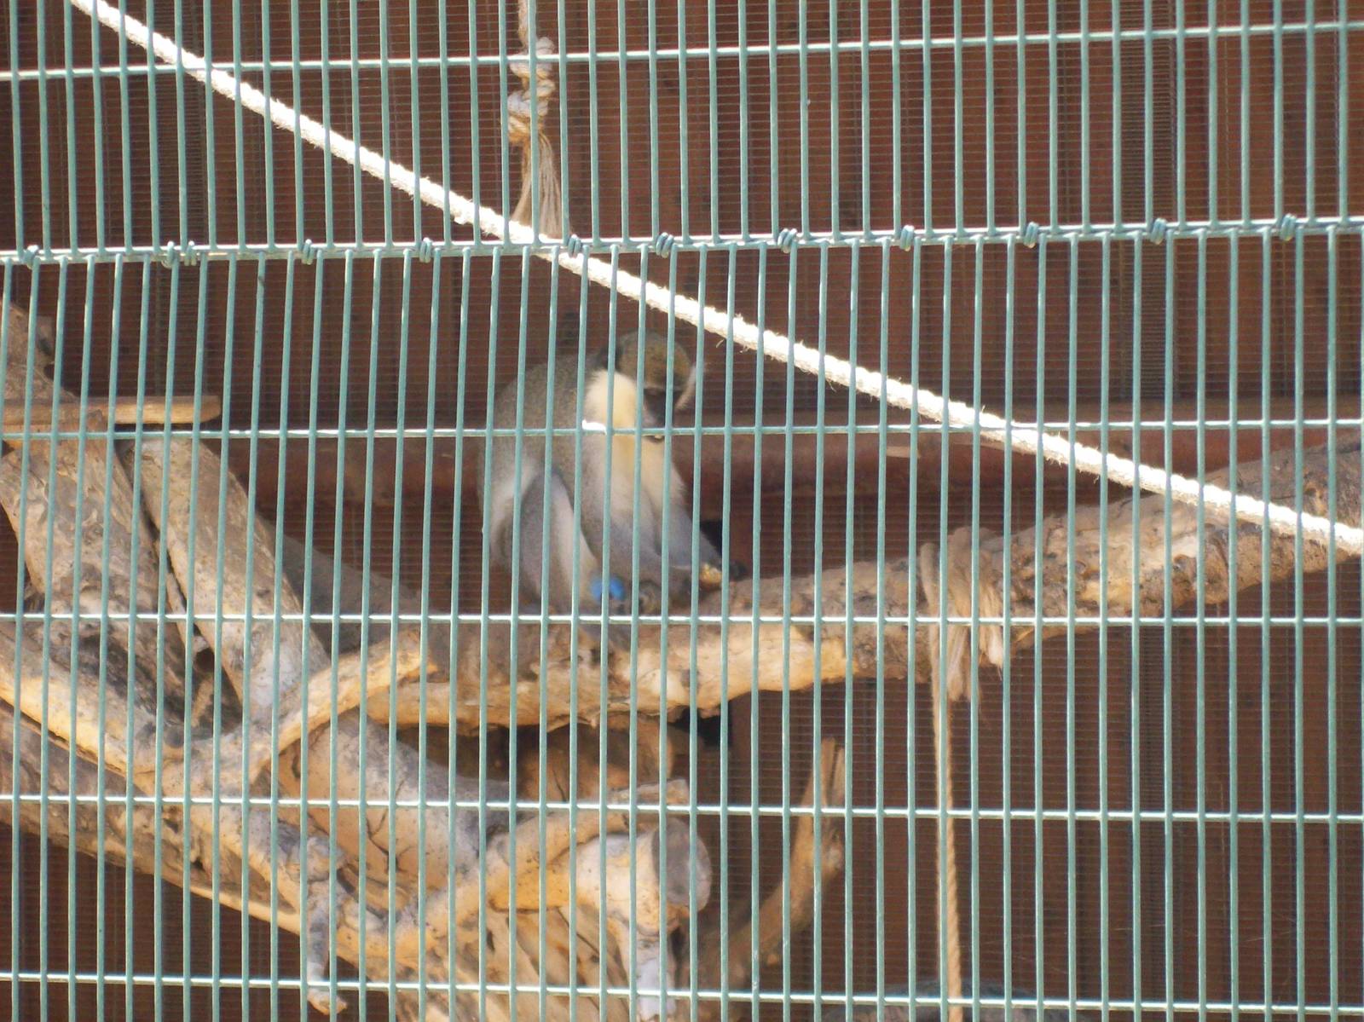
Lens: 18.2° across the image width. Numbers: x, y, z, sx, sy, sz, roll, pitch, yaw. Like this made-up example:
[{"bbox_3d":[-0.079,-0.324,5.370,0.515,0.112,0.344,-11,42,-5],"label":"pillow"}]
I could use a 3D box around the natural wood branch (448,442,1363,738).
[{"bbox_3d":[0.265,0.115,5.298,1.210,0.191,0.200,-11,0,12],"label":"natural wood branch"}]

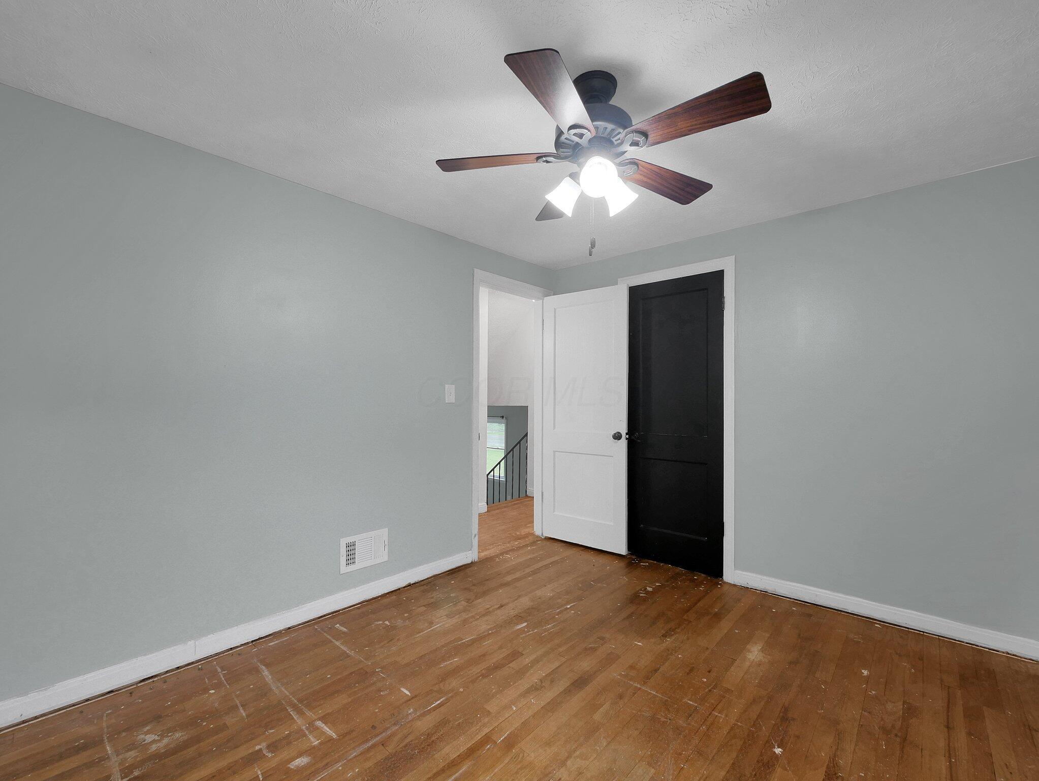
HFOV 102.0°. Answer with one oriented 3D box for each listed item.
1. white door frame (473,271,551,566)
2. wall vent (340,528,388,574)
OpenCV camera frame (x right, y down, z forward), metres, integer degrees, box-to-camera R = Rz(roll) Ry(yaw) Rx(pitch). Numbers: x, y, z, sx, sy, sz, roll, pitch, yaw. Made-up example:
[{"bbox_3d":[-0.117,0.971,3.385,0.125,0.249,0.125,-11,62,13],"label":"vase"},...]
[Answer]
[{"bbox_3d":[-0.054,0.188,3.469,0.120,2.165,0.905,0,-1,45],"label":"white door frame"},{"bbox_3d":[-0.913,0.940,2.484,0.020,0.198,0.293,-1,-2,45],"label":"wall vent"}]

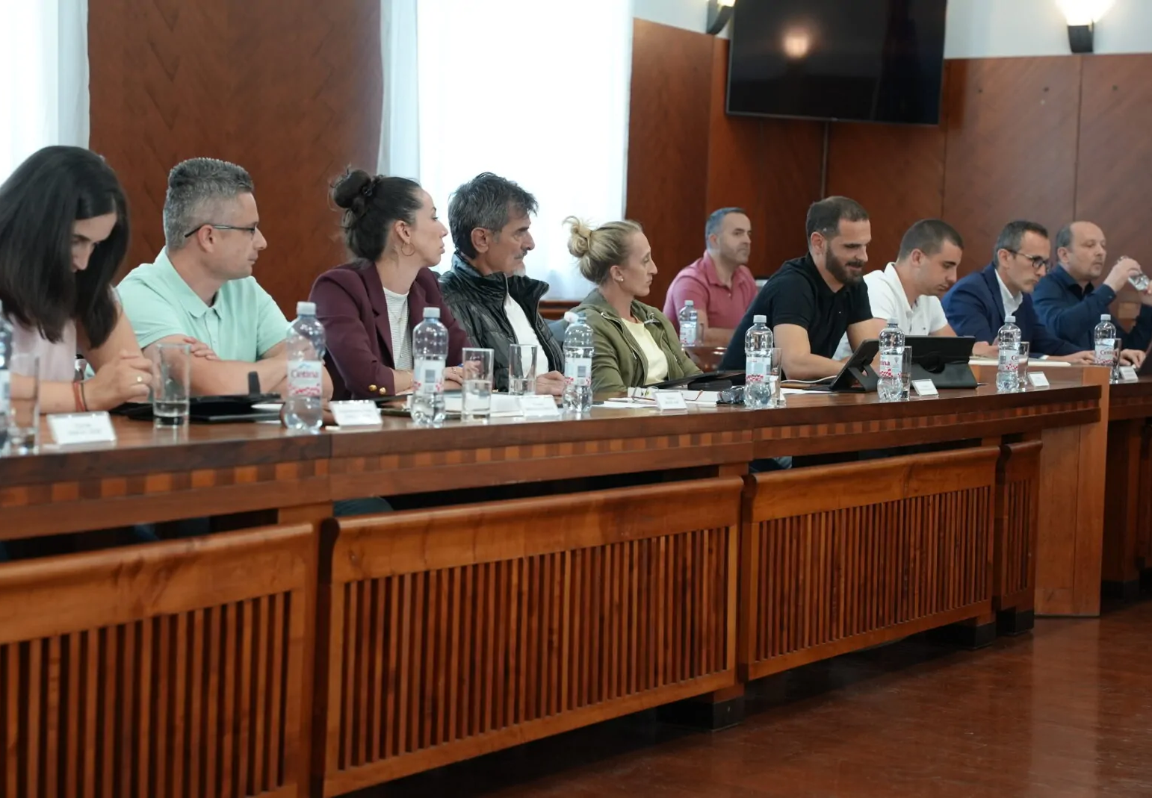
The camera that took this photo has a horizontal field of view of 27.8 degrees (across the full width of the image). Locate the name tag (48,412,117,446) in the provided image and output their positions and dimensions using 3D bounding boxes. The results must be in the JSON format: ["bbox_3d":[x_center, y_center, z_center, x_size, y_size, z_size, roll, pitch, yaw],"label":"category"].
[{"bbox_3d":[-0.779,0.045,3.643,0.040,0.047,0.132,3,3,29],"label":"name tag"}]

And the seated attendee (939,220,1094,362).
[{"bbox_3d":[1.560,0.030,8.300,0.750,1.310,0.520,4,3,32],"label":"seated attendee"}]

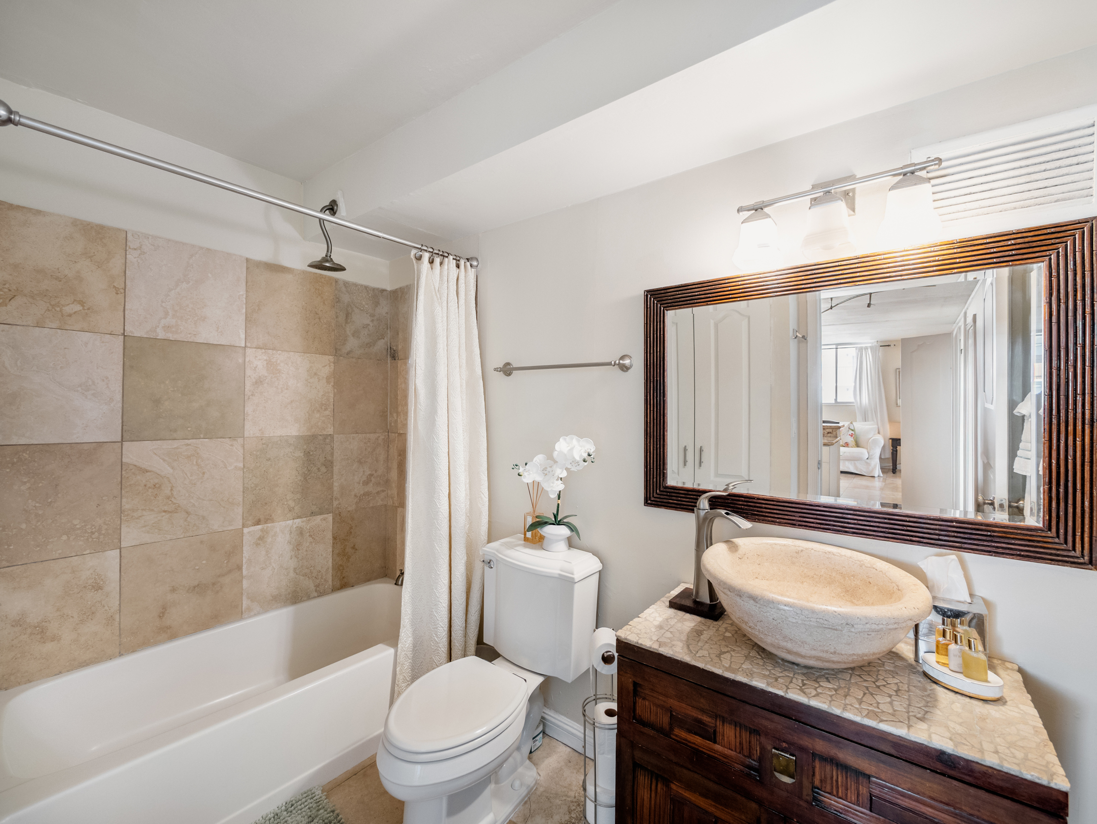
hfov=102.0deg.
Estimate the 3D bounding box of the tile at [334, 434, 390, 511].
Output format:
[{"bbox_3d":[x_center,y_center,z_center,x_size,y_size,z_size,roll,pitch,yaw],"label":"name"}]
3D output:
[{"bbox_3d":[-1.028,0.325,2.438,0.015,0.408,0.301,0,0,40],"label":"tile"}]

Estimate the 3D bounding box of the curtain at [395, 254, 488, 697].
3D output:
[{"bbox_3d":[-0.468,0.221,1.928,0.150,1.822,0.420,0,0,42],"label":"curtain"}]

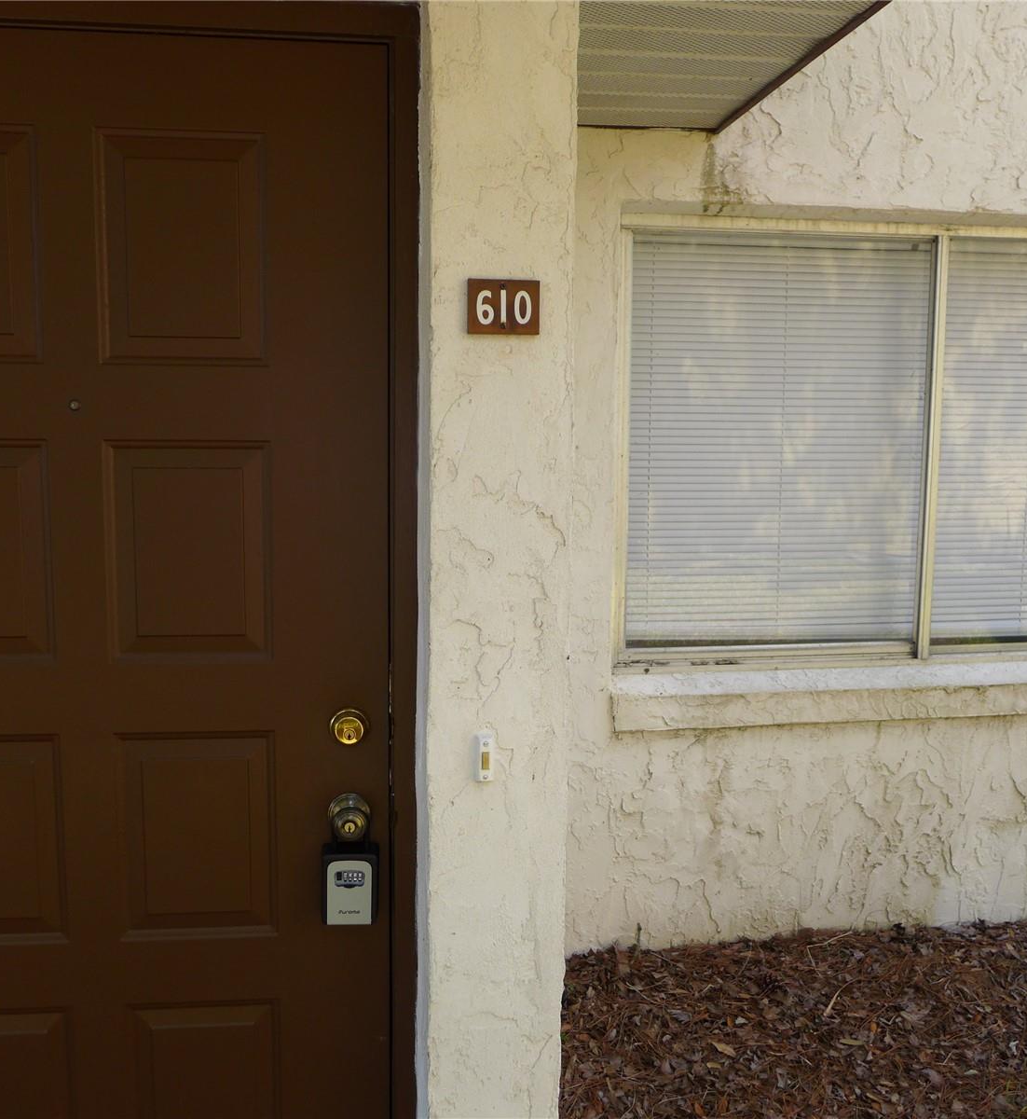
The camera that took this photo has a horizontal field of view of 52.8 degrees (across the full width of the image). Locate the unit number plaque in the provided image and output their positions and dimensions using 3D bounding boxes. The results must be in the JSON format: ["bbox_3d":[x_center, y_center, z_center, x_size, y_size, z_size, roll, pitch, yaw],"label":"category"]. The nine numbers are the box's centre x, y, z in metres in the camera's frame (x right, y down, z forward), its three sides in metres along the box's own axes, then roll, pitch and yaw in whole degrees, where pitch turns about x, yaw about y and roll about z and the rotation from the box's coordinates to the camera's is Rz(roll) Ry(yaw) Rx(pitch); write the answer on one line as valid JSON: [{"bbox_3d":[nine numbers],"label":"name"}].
[{"bbox_3d":[-0.014,-0.352,1.447,0.100,0.075,0.012,0,7,-7],"label":"unit number plaque"}]

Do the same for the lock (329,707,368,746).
[{"bbox_3d":[-0.254,0.263,1.607,0.060,0.060,0.022,0,7,-7],"label":"lock"}]

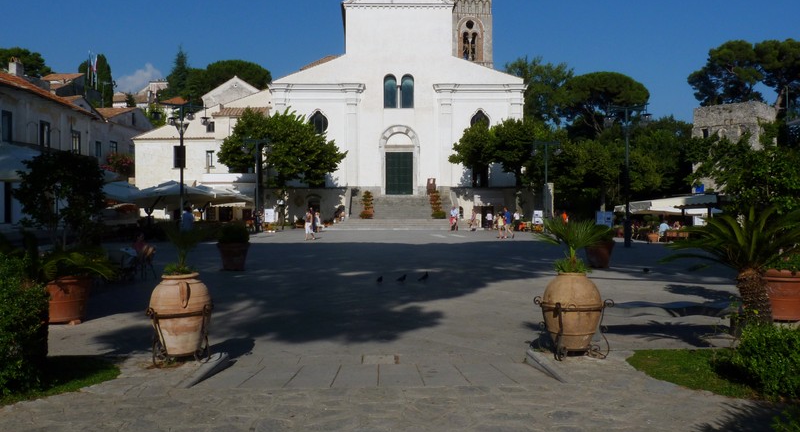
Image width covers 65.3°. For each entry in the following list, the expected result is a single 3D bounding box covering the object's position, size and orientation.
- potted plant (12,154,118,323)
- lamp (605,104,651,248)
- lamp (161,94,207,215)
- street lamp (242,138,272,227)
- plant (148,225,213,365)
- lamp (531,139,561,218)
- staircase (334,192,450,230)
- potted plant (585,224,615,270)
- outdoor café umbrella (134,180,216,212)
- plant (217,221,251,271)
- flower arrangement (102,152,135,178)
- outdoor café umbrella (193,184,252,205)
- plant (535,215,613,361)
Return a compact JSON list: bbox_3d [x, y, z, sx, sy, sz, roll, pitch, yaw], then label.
[{"bbox_3d":[-5.258,0.312,9.750,1.650,2.650,1.600,0,1,0],"label":"potted plant"},{"bbox_3d":[9.398,-1.618,25.778,1.950,5.850,1.950,0,1,0],"label":"lamp"},{"bbox_3d":[-8.811,-1.660,25.278,1.950,5.950,1.950,0,1,0],"label":"lamp"},{"bbox_3d":[-9.500,-2.000,41.600,2.000,6.250,1.800,0,1,0],"label":"street lamp"},{"bbox_3d":[-2.345,0.831,6.650,0.750,1.470,0.740,0,1,0],"label":"plant"},{"bbox_3d":[9.700,-2.000,41.600,2.000,6.250,1.800,0,1,0],"label":"lamp"},{"bbox_3d":[-0.279,-0.319,49.800,9.200,2.700,6.200,0,1,0],"label":"staircase"},{"bbox_3d":[5.596,0.820,17.415,0.840,1.230,0.840,0,1,0],"label":"potted plant"},{"bbox_3d":[-10.973,-0.214,30.500,4.000,2.900,4.000,0,1,0],"label":"outdoor café umbrella"},{"bbox_3d":[-4.460,0.780,16.764,0.860,1.330,0.860,0,1,0],"label":"plant"},{"bbox_3d":[-22.105,-3.966,49.000,2.600,2.100,1.800,0,1,0],"label":"flower arrangement"},{"bbox_3d":[-10.616,-0.306,36.500,3.900,2.900,3.900,0,1,0],"label":"outdoor café umbrella"},{"bbox_3d":[1.880,0.747,6.762,0.840,1.460,0.800,0,1,0],"label":"plant"}]

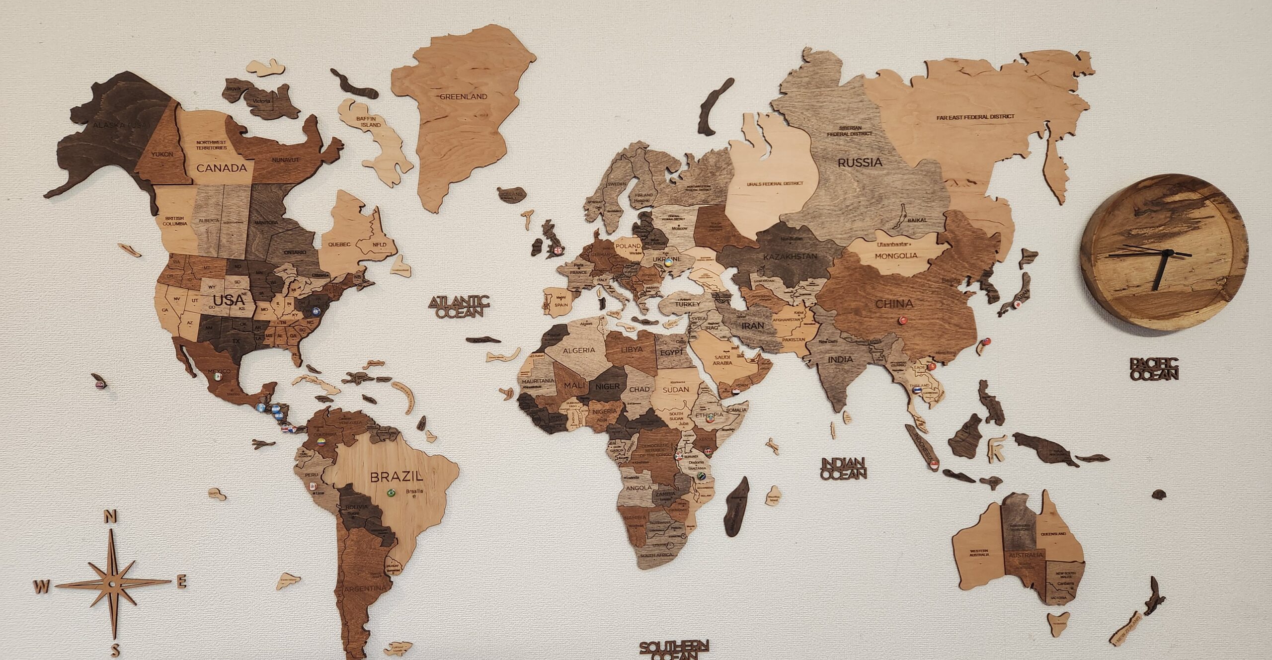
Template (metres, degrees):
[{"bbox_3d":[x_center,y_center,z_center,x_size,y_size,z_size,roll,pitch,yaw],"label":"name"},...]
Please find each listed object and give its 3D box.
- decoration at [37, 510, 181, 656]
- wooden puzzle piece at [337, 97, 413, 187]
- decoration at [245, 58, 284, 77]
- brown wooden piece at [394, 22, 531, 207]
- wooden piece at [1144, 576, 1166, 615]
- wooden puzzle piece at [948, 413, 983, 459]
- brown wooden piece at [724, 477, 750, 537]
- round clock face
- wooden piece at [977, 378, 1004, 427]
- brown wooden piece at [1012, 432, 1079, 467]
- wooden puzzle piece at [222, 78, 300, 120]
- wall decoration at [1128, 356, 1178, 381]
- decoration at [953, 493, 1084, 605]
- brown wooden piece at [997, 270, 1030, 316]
[{"bbox_3d":[-0.689,0.332,1.111,0.198,0.195,0.006,-1,1,-2],"label":"decoration"},{"bbox_3d":[-0.339,-0.244,1.107,0.098,0.115,0.007,-1,1,-2],"label":"wooden puzzle piece"},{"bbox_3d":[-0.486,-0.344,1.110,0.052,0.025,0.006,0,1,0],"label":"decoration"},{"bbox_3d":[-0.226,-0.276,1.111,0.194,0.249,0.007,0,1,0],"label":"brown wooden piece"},{"bbox_3d":[0.703,0.360,1.148,0.030,0.054,0.007,-1,1,-2],"label":"wooden piece"},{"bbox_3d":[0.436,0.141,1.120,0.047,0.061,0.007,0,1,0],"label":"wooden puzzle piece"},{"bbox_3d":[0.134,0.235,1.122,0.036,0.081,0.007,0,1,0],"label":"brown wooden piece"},{"bbox_3d":[0.702,-0.102,1.126,0.205,0.205,0.032,-1,1,-2],"label":"round clock face"},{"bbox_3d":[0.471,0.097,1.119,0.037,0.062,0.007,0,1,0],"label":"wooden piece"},{"bbox_3d":[0.551,0.161,1.140,0.092,0.047,0.007,-1,1,-2],"label":"brown wooden piece"},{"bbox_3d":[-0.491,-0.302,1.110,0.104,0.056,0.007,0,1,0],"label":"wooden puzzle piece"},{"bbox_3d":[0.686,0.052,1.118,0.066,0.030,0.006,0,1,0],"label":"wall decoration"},{"bbox_3d":[0.515,0.294,1.141,0.181,0.157,0.008,-1,1,-2],"label":"decoration"},{"bbox_3d":[0.506,-0.047,1.134,0.046,0.061,0.007,-1,1,-2],"label":"brown wooden piece"}]

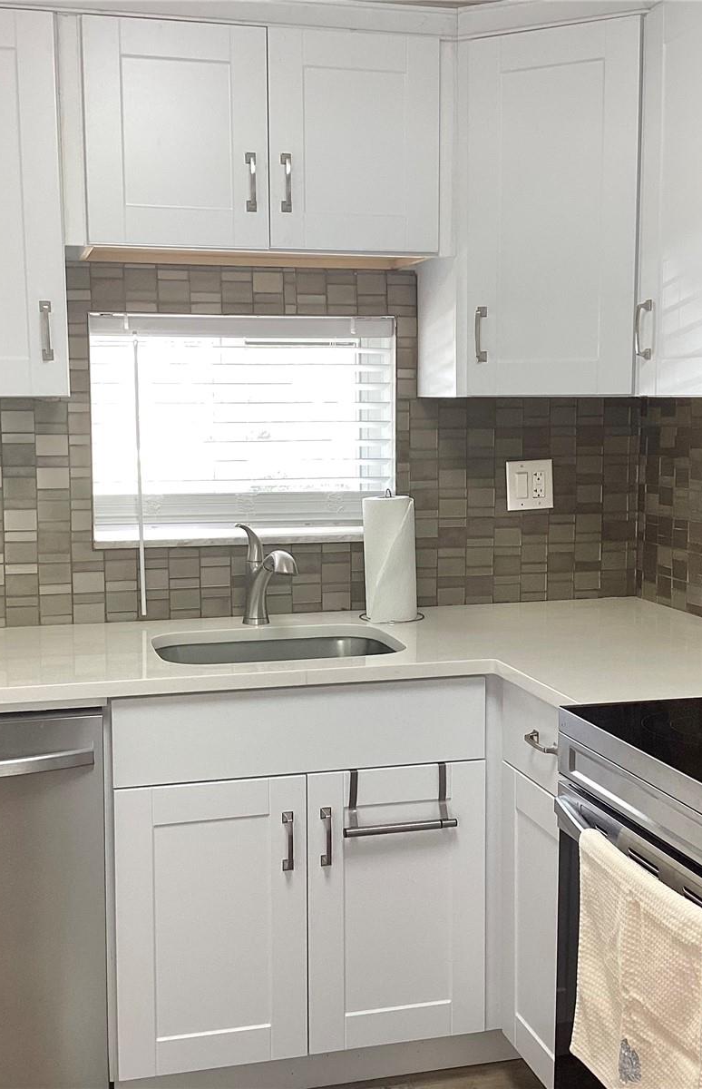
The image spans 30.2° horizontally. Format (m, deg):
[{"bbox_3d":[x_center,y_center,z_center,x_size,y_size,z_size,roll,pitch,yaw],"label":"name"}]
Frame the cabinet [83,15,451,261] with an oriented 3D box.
[{"bbox_3d":[-0.211,-0.855,2.851,0.757,0.457,0.325,-2,7,-15],"label":"cabinet"}]

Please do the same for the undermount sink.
[{"bbox_3d":[-0.158,0.313,2.798,0.535,0.205,0.395,-2,7,-15],"label":"undermount sink"}]

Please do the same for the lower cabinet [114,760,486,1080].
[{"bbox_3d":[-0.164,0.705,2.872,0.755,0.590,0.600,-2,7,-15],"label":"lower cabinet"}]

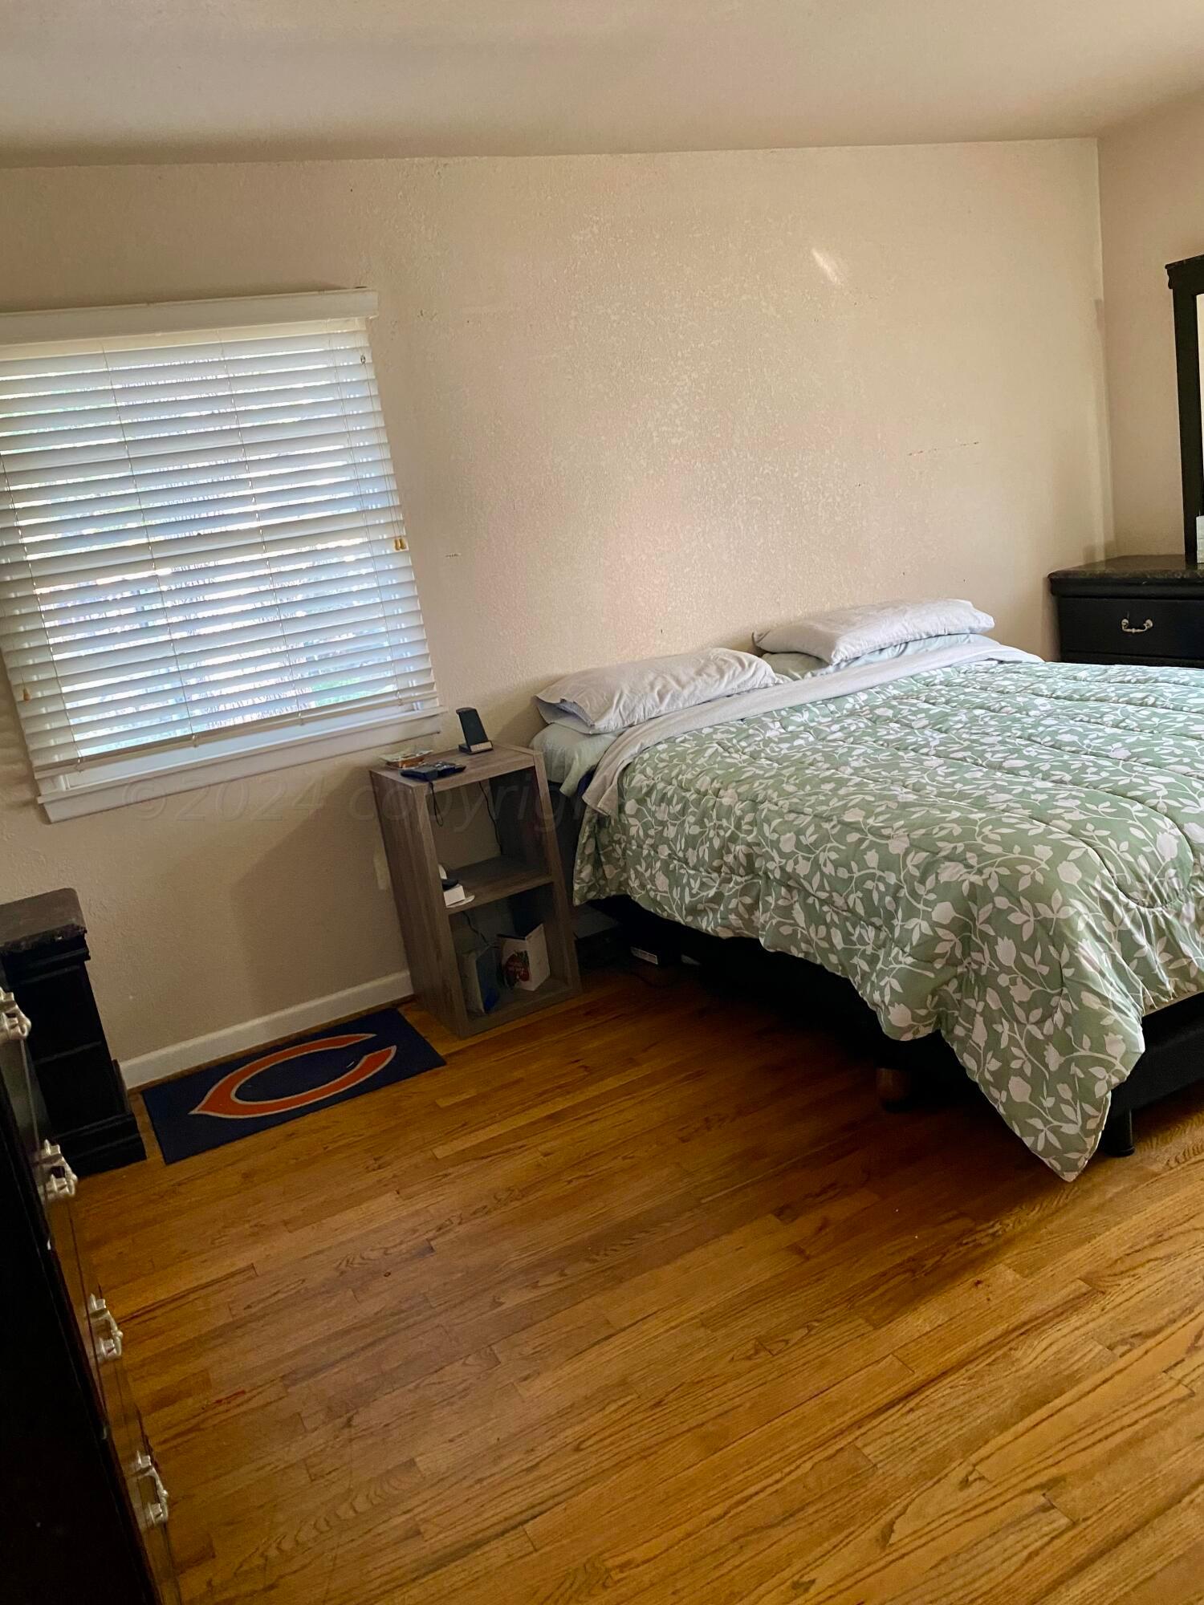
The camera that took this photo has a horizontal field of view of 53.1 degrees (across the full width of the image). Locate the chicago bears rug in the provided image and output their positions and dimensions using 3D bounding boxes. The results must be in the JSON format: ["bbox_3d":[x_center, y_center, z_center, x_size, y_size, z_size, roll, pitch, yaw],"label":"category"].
[{"bbox_3d":[-0.870,0.771,3.385,0.755,0.010,0.510,-16,15,-25],"label":"chicago bears rug"}]

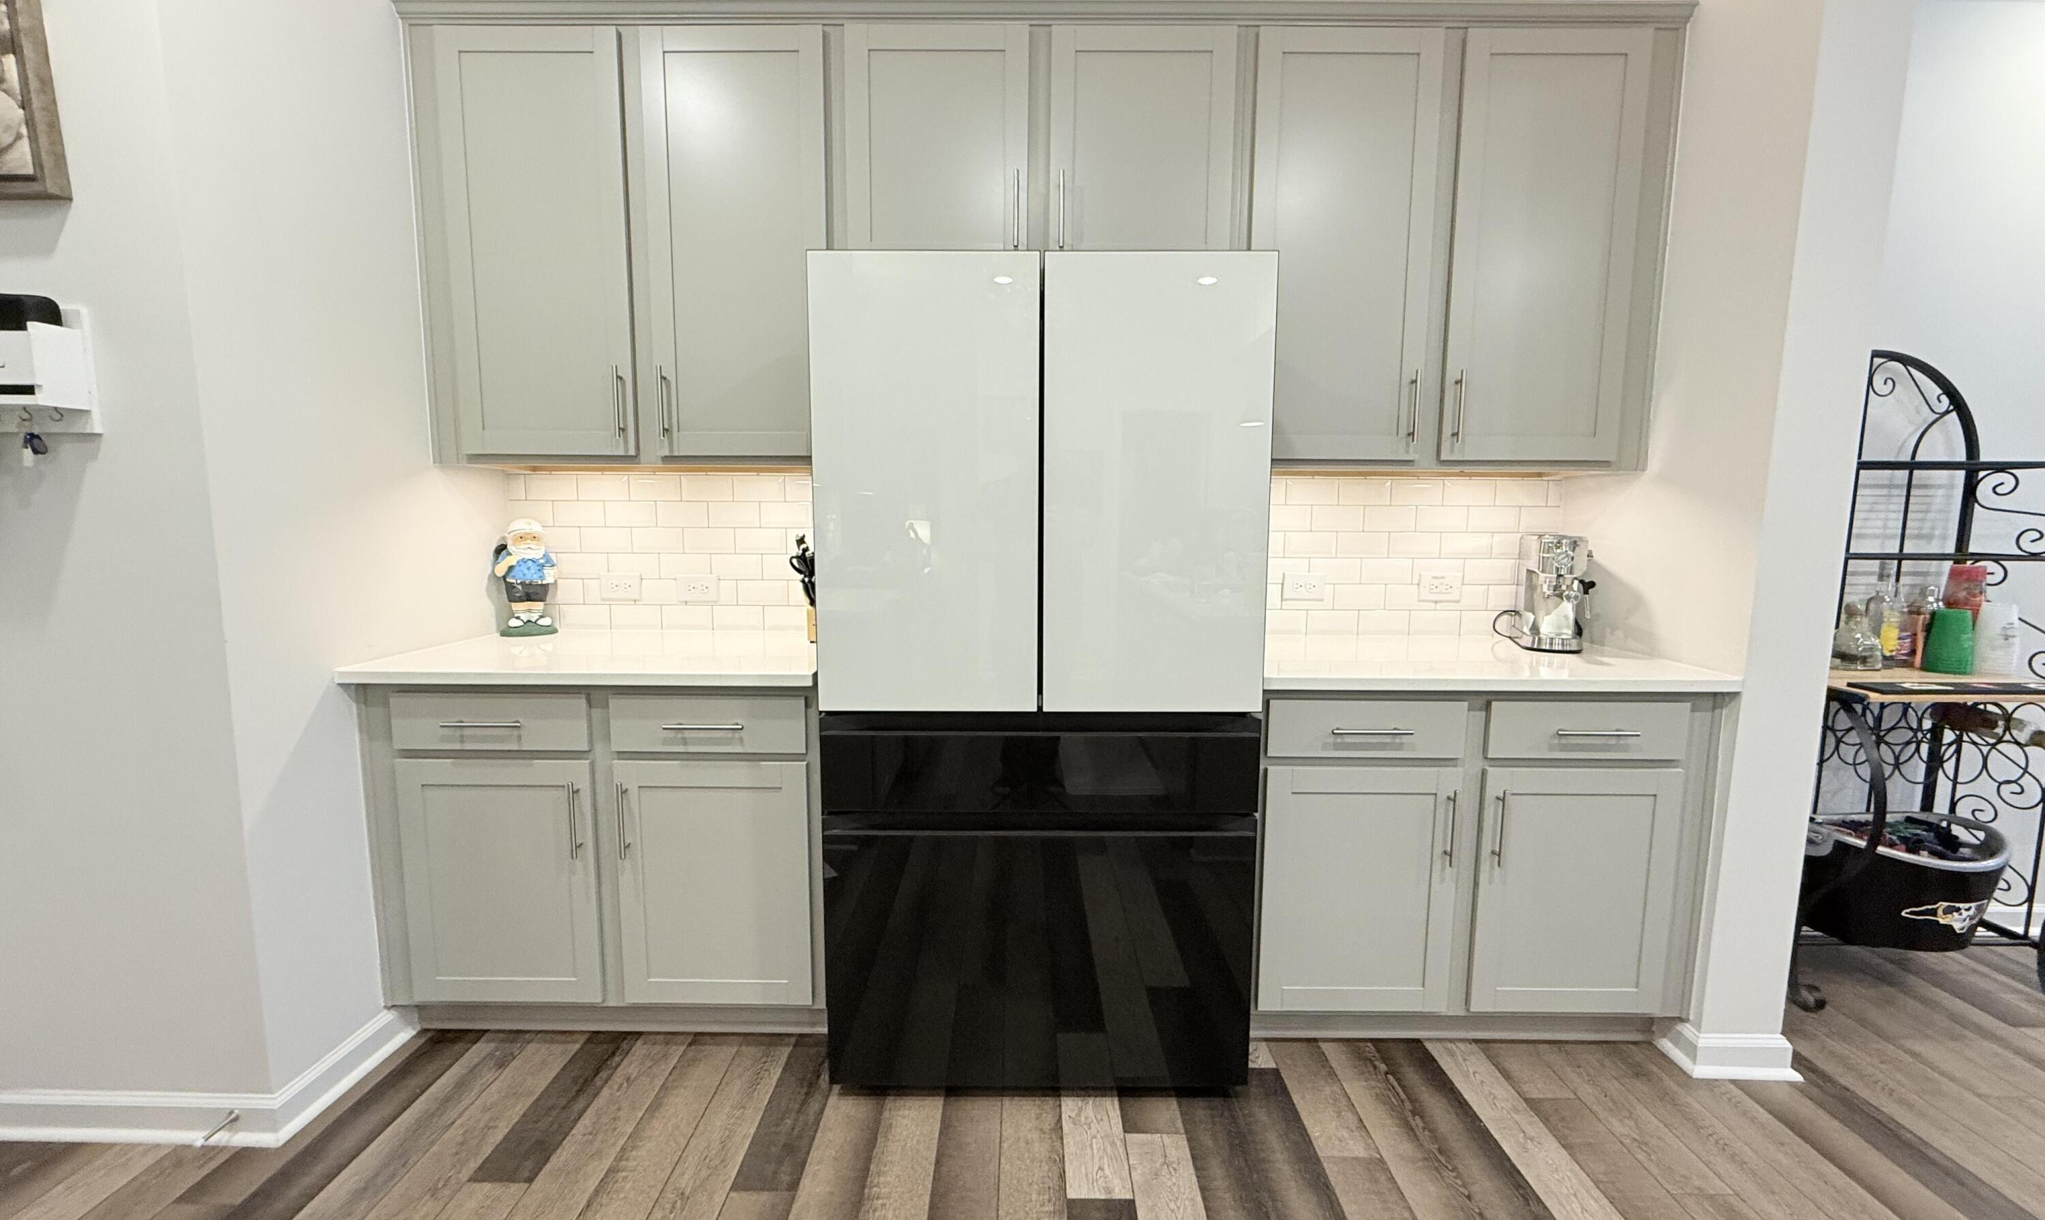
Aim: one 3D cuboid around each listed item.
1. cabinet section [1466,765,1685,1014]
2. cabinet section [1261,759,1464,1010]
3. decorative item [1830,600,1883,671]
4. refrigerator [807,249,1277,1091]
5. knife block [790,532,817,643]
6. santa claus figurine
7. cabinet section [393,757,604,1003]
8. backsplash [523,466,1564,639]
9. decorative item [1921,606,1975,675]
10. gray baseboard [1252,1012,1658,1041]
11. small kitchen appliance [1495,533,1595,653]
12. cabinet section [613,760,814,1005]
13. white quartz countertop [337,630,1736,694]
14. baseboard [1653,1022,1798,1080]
[{"bbox_3d":[1.248,0.611,2.111,0.445,0.580,0.500,0,6,0],"label":"cabinet section"},{"bbox_3d":[0.763,0.608,2.115,0.445,0.580,0.500,0,6,0],"label":"cabinet section"},{"bbox_3d":[2.381,0.072,2.356,0.105,0.197,0.095,0,6,0],"label":"decorative item"},{"bbox_3d":[0.040,0.144,2.072,0.910,1.775,0.765,0,6,0],"label":"refrigerator"},{"bbox_3d":[-0.555,-0.071,2.346,0.130,0.316,0.200,0,6,0],"label":"knife block"},{"bbox_3d":[-1.445,-0.093,2.410,0.170,0.335,0.125,-3,7,-24],"label":"santa claus figurine"},{"bbox_3d":[-1.185,0.597,2.132,0.445,0.580,0.500,0,6,0],"label":"cabinet section"},{"bbox_3d":[0.033,-0.163,2.473,3.133,0.475,0.012,0,6,0],"label":"backsplash"},{"bbox_3d":[2.605,0.084,2.320,0.100,0.184,0.100,0,6,0],"label":"decorative item"},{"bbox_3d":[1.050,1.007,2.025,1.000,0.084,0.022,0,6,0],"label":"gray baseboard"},{"bbox_3d":[1.444,-0.053,2.319,0.170,0.310,0.280,2,7,15],"label":"small kitchen appliance"},{"bbox_3d":[-0.697,0.600,2.128,0.445,0.580,0.500,0,6,0],"label":"cabinet section"},{"bbox_3d":[0.030,0.125,2.175,3.135,0.030,0.657,0,6,0],"label":"white quartz countertop"},{"bbox_3d":[1.653,1.008,1.958,0.245,0.104,0.170,0,6,0],"label":"baseboard"}]

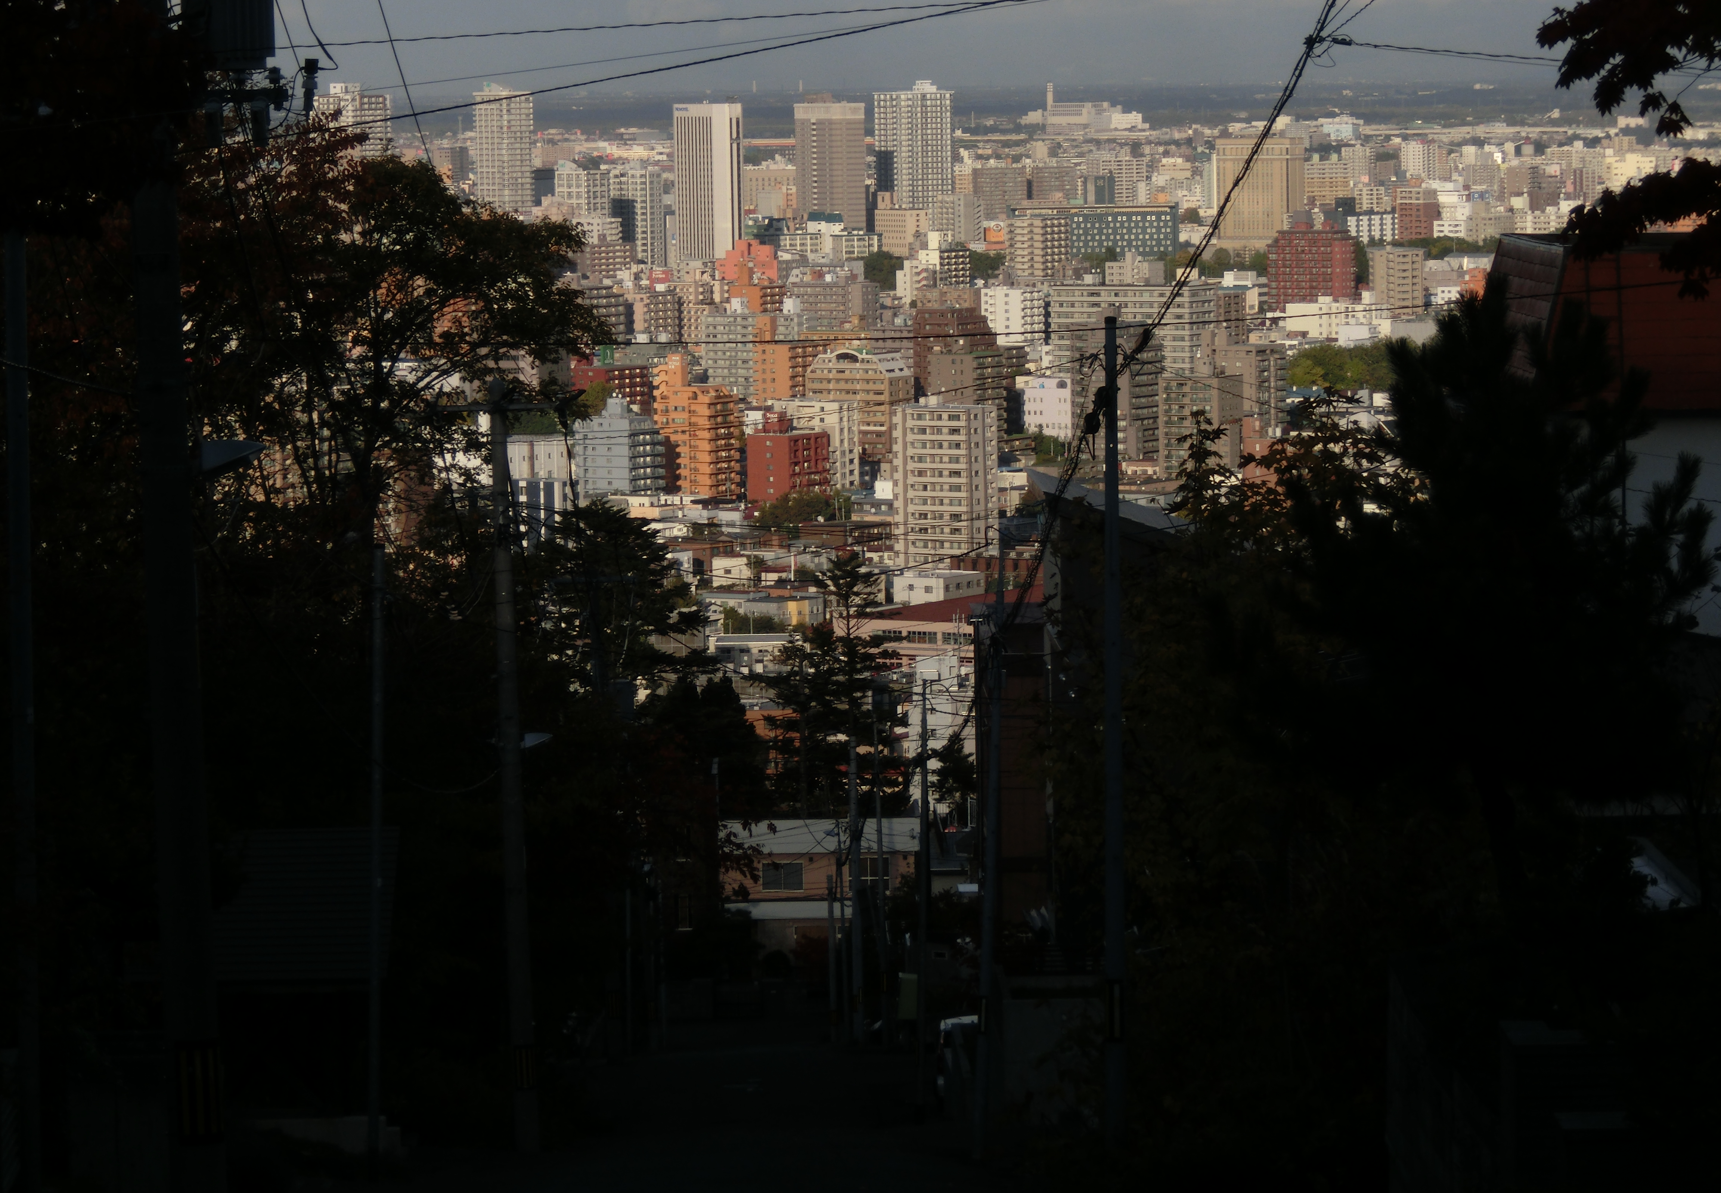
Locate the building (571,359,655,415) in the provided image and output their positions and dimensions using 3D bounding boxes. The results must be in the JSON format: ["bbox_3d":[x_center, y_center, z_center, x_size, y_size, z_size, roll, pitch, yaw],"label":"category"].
[{"bbox_3d":[-75.705,-63.409,1864.778,12.000,17.967,29.000,2,6,28],"label":"building"}]

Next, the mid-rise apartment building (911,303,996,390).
[{"bbox_3d":[27.561,-61.499,1694.615,13.164,39.202,26.932,2,6,30],"label":"mid-rise apartment building"}]

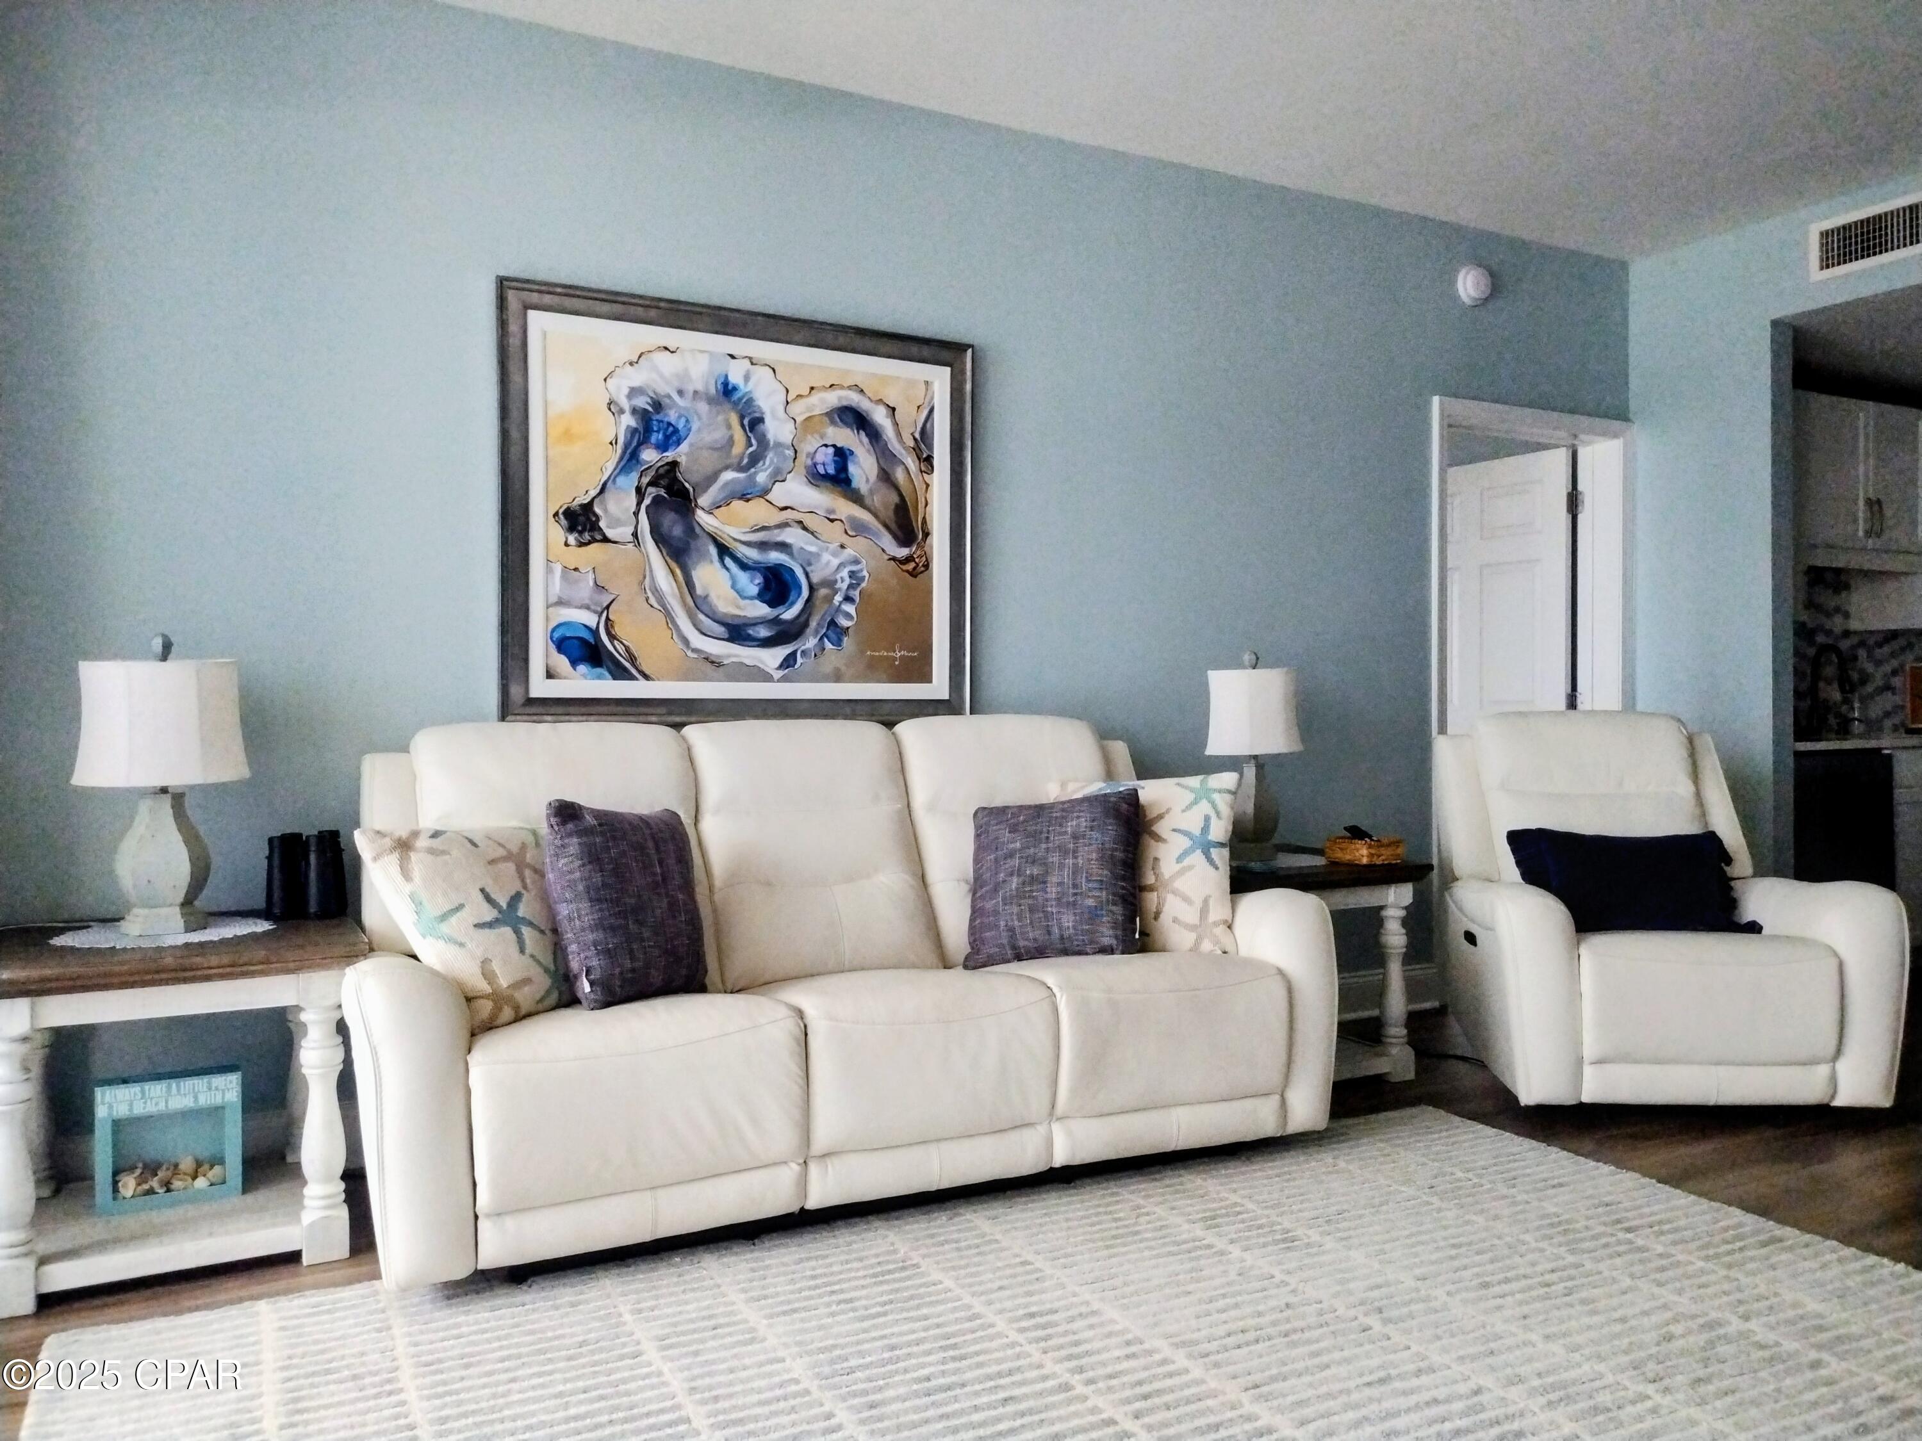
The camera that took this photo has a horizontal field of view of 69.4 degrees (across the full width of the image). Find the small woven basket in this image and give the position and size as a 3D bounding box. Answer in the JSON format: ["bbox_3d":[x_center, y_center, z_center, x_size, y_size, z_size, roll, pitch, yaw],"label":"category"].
[{"bbox_3d":[1.142,0.370,3.963,0.165,0.060,0.165,0,1,-27],"label":"small woven basket"}]

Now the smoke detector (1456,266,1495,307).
[{"bbox_3d":[1.824,-1.540,4.905,0.145,0.145,0.050,0,1,-27],"label":"smoke detector"}]

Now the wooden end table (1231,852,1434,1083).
[{"bbox_3d":[0.883,0.702,3.967,0.660,0.605,0.580,0,1,-27],"label":"wooden end table"}]

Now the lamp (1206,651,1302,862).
[{"bbox_3d":[0.837,0.100,3.994,0.290,0.597,0.290,0,1,-27],"label":"lamp"}]

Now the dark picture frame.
[{"bbox_3d":[-0.543,-0.535,3.690,1.300,1.095,0.045,0,1,-27],"label":"dark picture frame"}]

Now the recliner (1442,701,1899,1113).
[{"bbox_3d":[1.907,0.491,3.955,1.000,1.020,0.950,0,1,4],"label":"recliner"}]

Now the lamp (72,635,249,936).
[{"bbox_3d":[-1.583,0.122,2.751,0.300,0.593,0.290,0,1,-27],"label":"lamp"}]

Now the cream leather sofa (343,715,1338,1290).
[{"bbox_3d":[-0.281,0.506,3.255,2.180,1.015,0.950,0,1,-26],"label":"cream leather sofa"}]

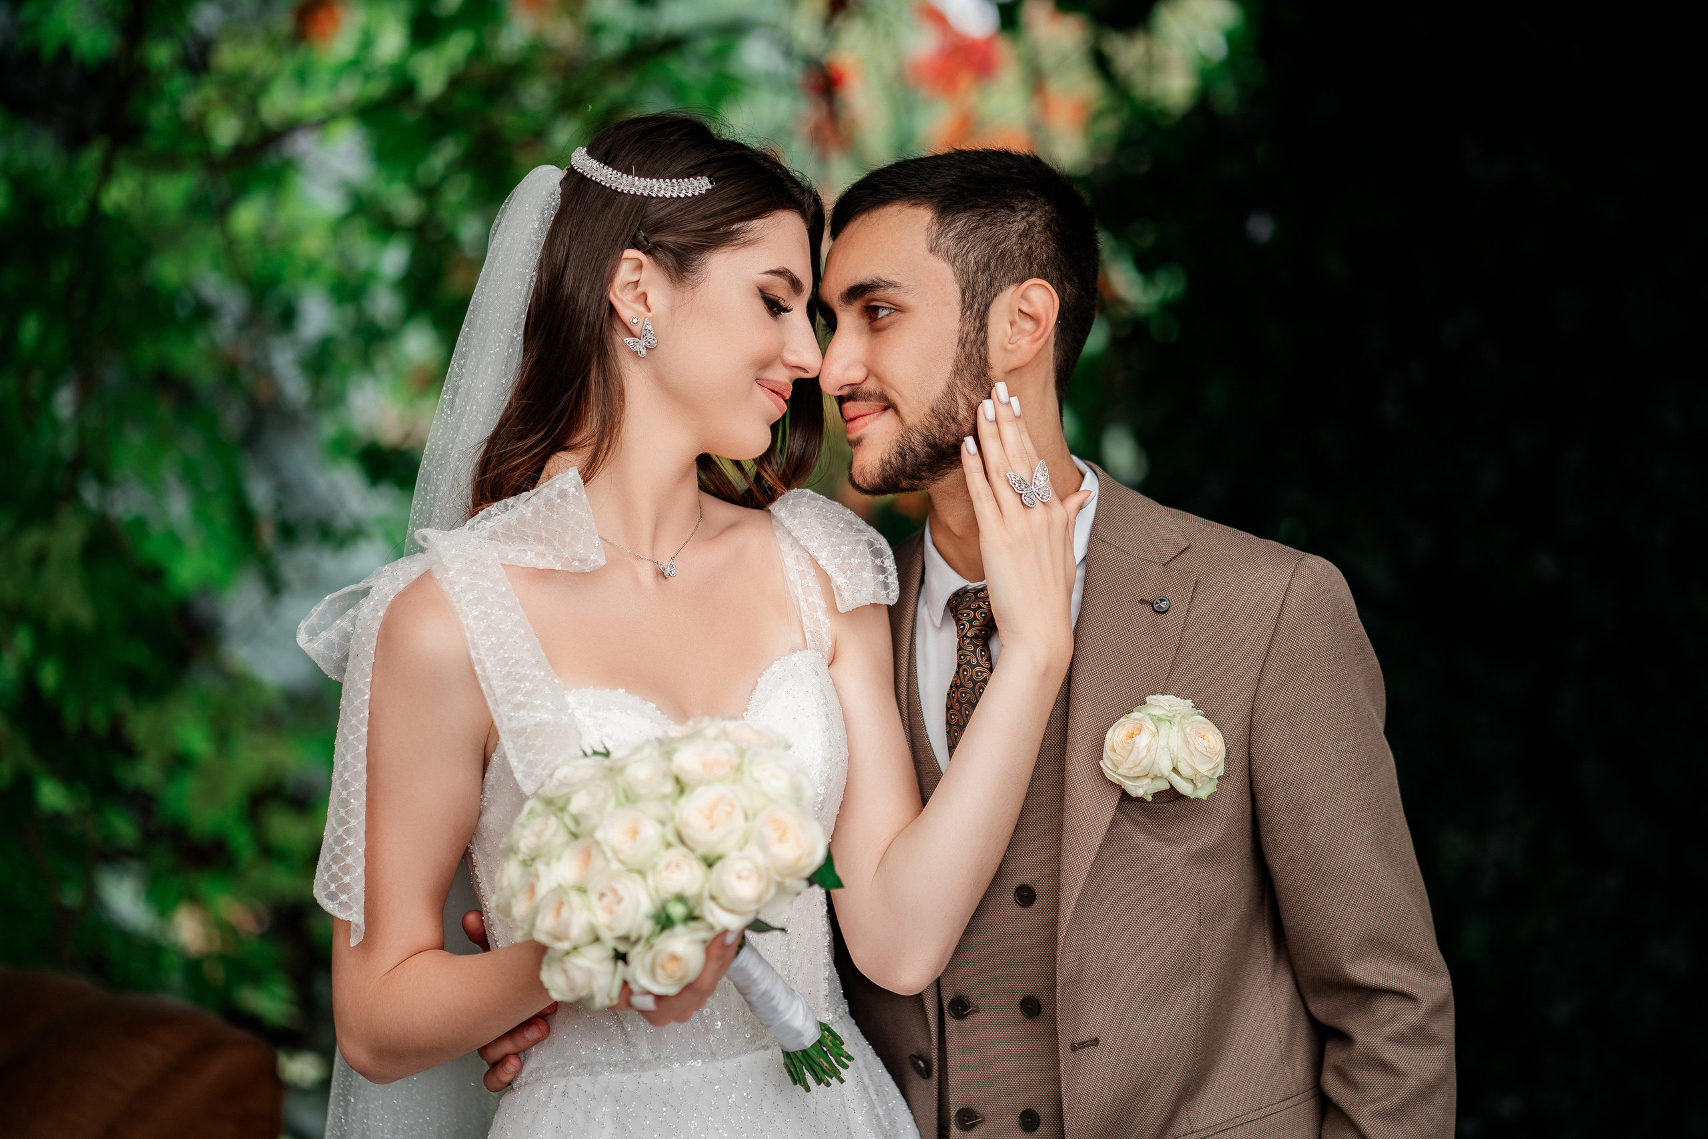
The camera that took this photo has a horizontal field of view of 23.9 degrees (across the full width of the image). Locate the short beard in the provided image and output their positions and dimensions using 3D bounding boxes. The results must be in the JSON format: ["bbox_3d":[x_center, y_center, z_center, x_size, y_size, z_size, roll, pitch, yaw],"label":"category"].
[{"bbox_3d":[0.038,-0.109,2.820,0.095,0.115,0.135,-6,3,-30],"label":"short beard"}]

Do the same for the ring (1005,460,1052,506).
[{"bbox_3d":[0.119,-0.058,2.740,0.029,0.029,0.020,-22,0,0],"label":"ring"}]

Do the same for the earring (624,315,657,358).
[{"bbox_3d":[-0.146,-0.159,2.760,0.022,0.025,0.007,-24,0,8],"label":"earring"}]

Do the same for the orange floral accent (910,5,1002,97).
[{"bbox_3d":[0.130,-0.667,5.200,0.120,0.125,0.100,0,0,0],"label":"orange floral accent"}]

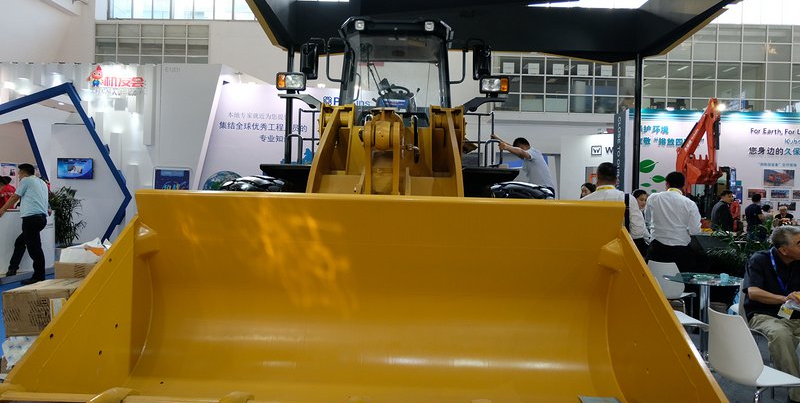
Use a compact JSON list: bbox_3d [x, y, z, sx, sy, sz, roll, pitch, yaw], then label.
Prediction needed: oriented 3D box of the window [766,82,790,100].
[{"bbox_3d":[17.297,-5.042,24.350,1.033,0.771,0.100,2,0,2],"label":"window"}]

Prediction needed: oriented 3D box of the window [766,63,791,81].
[{"bbox_3d":[18.198,-6.229,25.618,1.112,0.844,0.100,2,0,2],"label":"window"}]

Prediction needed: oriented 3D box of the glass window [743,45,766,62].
[{"bbox_3d":[14.680,-6.176,22.080,0.958,0.744,0.080,2,0,2],"label":"glass window"}]

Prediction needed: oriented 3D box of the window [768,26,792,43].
[{"bbox_3d":[15.710,-6.920,22.052,0.958,0.744,0.080,2,0,2],"label":"window"}]

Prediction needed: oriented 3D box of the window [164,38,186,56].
[{"bbox_3d":[-9.628,-6.596,22.794,0.958,0.744,0.080,2,0,2],"label":"window"}]

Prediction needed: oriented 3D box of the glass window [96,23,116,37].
[{"bbox_3d":[-14.034,-8.170,25.544,1.033,0.580,0.100,2,0,2],"label":"glass window"}]

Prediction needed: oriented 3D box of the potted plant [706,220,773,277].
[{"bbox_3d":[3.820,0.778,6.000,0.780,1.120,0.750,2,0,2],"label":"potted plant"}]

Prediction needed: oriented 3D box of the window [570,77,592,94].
[{"bbox_3d":[8.816,-5.630,25.907,1.112,0.844,0.100,2,0,2],"label":"window"}]

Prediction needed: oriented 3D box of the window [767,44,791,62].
[{"bbox_3d":[18.227,-7.126,25.622,1.112,0.844,0.100,2,0,2],"label":"window"}]

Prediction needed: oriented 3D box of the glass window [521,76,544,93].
[{"bbox_3d":[5.569,-4.901,22.345,0.958,0.744,0.080,2,0,2],"label":"glass window"}]

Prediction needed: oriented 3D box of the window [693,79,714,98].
[{"bbox_3d":[12.618,-4.687,22.138,0.958,0.744,0.080,2,0,2],"label":"window"}]

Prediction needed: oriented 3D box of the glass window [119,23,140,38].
[{"bbox_3d":[-11.622,-7.318,22.853,0.958,0.562,0.080,2,0,2],"label":"glass window"}]

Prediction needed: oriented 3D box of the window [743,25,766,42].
[{"bbox_3d":[16.271,-7.624,24.392,1.033,0.771,0.100,2,0,2],"label":"window"}]

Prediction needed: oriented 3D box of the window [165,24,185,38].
[{"bbox_3d":[-10.706,-8.061,25.417,1.033,0.580,0.100,2,0,2],"label":"window"}]

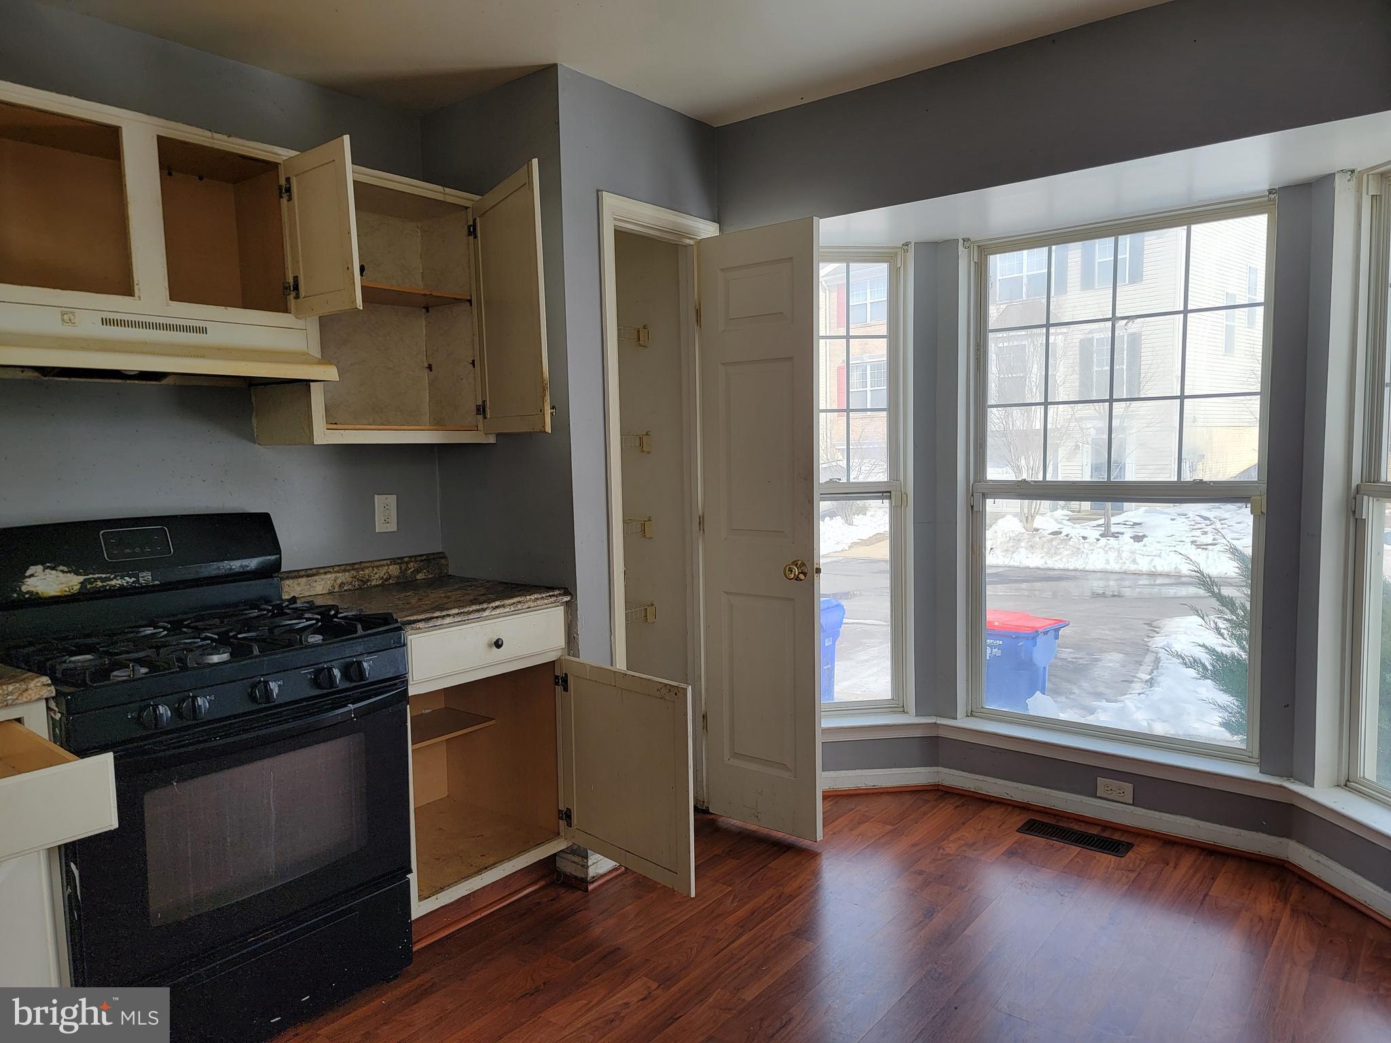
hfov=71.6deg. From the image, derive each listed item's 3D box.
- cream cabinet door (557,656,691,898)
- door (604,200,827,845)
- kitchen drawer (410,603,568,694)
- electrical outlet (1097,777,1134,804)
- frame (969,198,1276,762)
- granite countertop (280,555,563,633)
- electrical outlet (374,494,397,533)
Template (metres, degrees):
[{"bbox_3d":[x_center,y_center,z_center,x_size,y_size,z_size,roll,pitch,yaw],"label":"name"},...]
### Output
[{"bbox_3d":[-0.195,0.699,2.723,0.525,0.567,0.022,4,7,44],"label":"cream cabinet door"},{"bbox_3d":[0.223,0.047,3.274,0.460,2.030,0.040,3,7,39],"label":"door"},{"bbox_3d":[-0.741,0.327,2.816,0.480,0.125,0.530,3,7,39],"label":"kitchen drawer"},{"bbox_3d":[1.437,0.924,3.302,0.116,0.071,0.010,3,6,37],"label":"electrical outlet"},{"bbox_3d":[1.413,-0.122,3.309,0.990,1.780,0.090,3,6,37],"label":"frame"},{"bbox_3d":[-0.801,0.197,2.842,0.635,0.122,0.600,3,7,39],"label":"granite countertop"},{"bbox_3d":[-0.990,-0.025,3.091,0.010,0.116,0.072,3,7,39],"label":"electrical outlet"}]

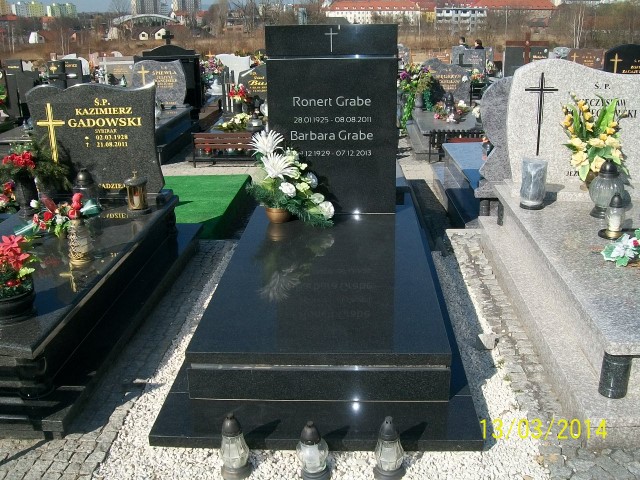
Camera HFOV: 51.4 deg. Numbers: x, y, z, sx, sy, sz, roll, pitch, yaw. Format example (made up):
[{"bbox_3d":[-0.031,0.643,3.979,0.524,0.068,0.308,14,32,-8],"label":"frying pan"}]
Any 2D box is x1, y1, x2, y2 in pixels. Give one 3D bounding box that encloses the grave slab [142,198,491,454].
[{"bbox_3d":[0.044,0.205,3.320,1.142,0.238,2.320,0,20,3],"label":"grave slab"}]

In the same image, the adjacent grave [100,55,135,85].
[{"bbox_3d":[-3.716,-3.098,12.276,0.660,0.620,0.100,0,18,3],"label":"adjacent grave"}]

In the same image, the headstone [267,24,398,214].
[{"bbox_3d":[0.078,-0.676,3.822,0.724,1.062,0.110,0,18,3],"label":"headstone"}]

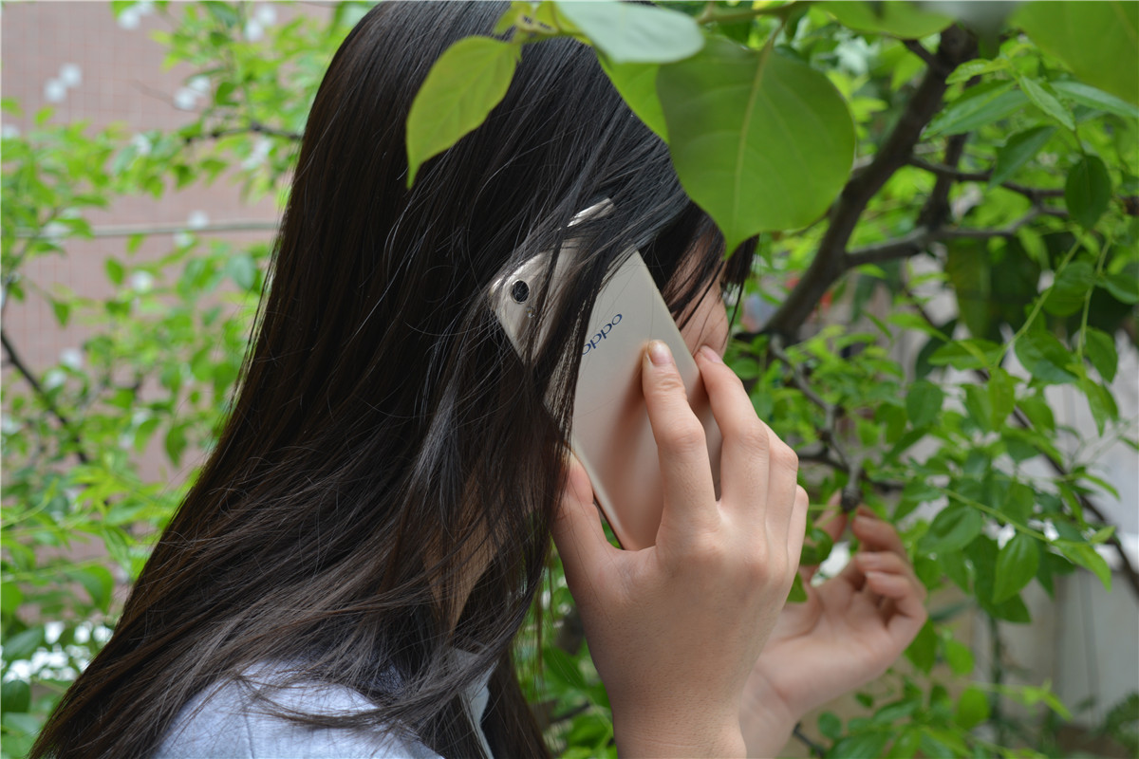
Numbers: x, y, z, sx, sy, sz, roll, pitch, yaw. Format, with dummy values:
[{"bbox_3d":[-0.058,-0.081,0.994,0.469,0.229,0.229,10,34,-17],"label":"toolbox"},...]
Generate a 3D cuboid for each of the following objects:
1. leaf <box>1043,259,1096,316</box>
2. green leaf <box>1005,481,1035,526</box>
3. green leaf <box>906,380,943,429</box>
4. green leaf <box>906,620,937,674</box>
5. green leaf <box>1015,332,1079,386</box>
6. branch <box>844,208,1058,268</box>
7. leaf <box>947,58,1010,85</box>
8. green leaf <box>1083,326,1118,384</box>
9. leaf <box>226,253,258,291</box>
[{"bbox_3d":[0.237,-0.044,0.945,0.019,0.031,0.010,28,0,7],"label":"leaf"},{"bbox_3d":[0.219,0.060,0.970,0.014,0.023,0.010,-6,0,0],"label":"green leaf"},{"bbox_3d":[0.212,0.015,1.190,0.021,0.030,0.015,11,0,13],"label":"green leaf"},{"bbox_3d":[0.206,0.157,1.170,0.018,0.032,0.014,2,0,-17],"label":"green leaf"},{"bbox_3d":[0.226,-0.011,0.945,0.037,0.018,0.012,37,-16,0],"label":"green leaf"},{"bbox_3d":[0.249,-0.093,1.300,0.142,0.026,0.040,-13,0,0],"label":"branch"},{"bbox_3d":[0.193,-0.145,0.940,0.031,0.010,0.012,-21,-33,0],"label":"leaf"},{"bbox_3d":[0.252,-0.012,0.945,0.013,0.028,0.010,-25,0,0],"label":"green leaf"},{"bbox_3d":[-0.234,-0.076,1.420,0.020,0.029,0.010,-14,0,-2],"label":"leaf"}]

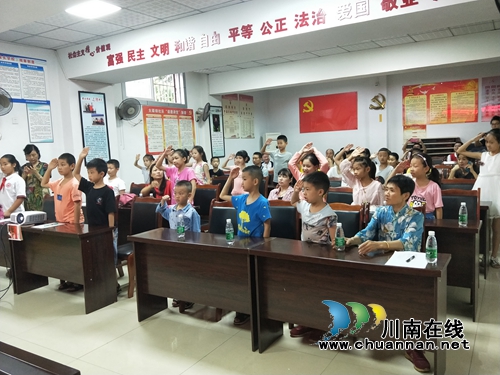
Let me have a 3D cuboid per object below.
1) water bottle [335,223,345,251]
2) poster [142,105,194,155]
[{"bbox_3d":[0.599,0.323,2.404,0.061,0.183,0.061,1,6,30],"label":"water bottle"},{"bbox_3d":[-1.623,-1.170,7.473,0.030,0.950,1.350,2,8,38],"label":"poster"}]

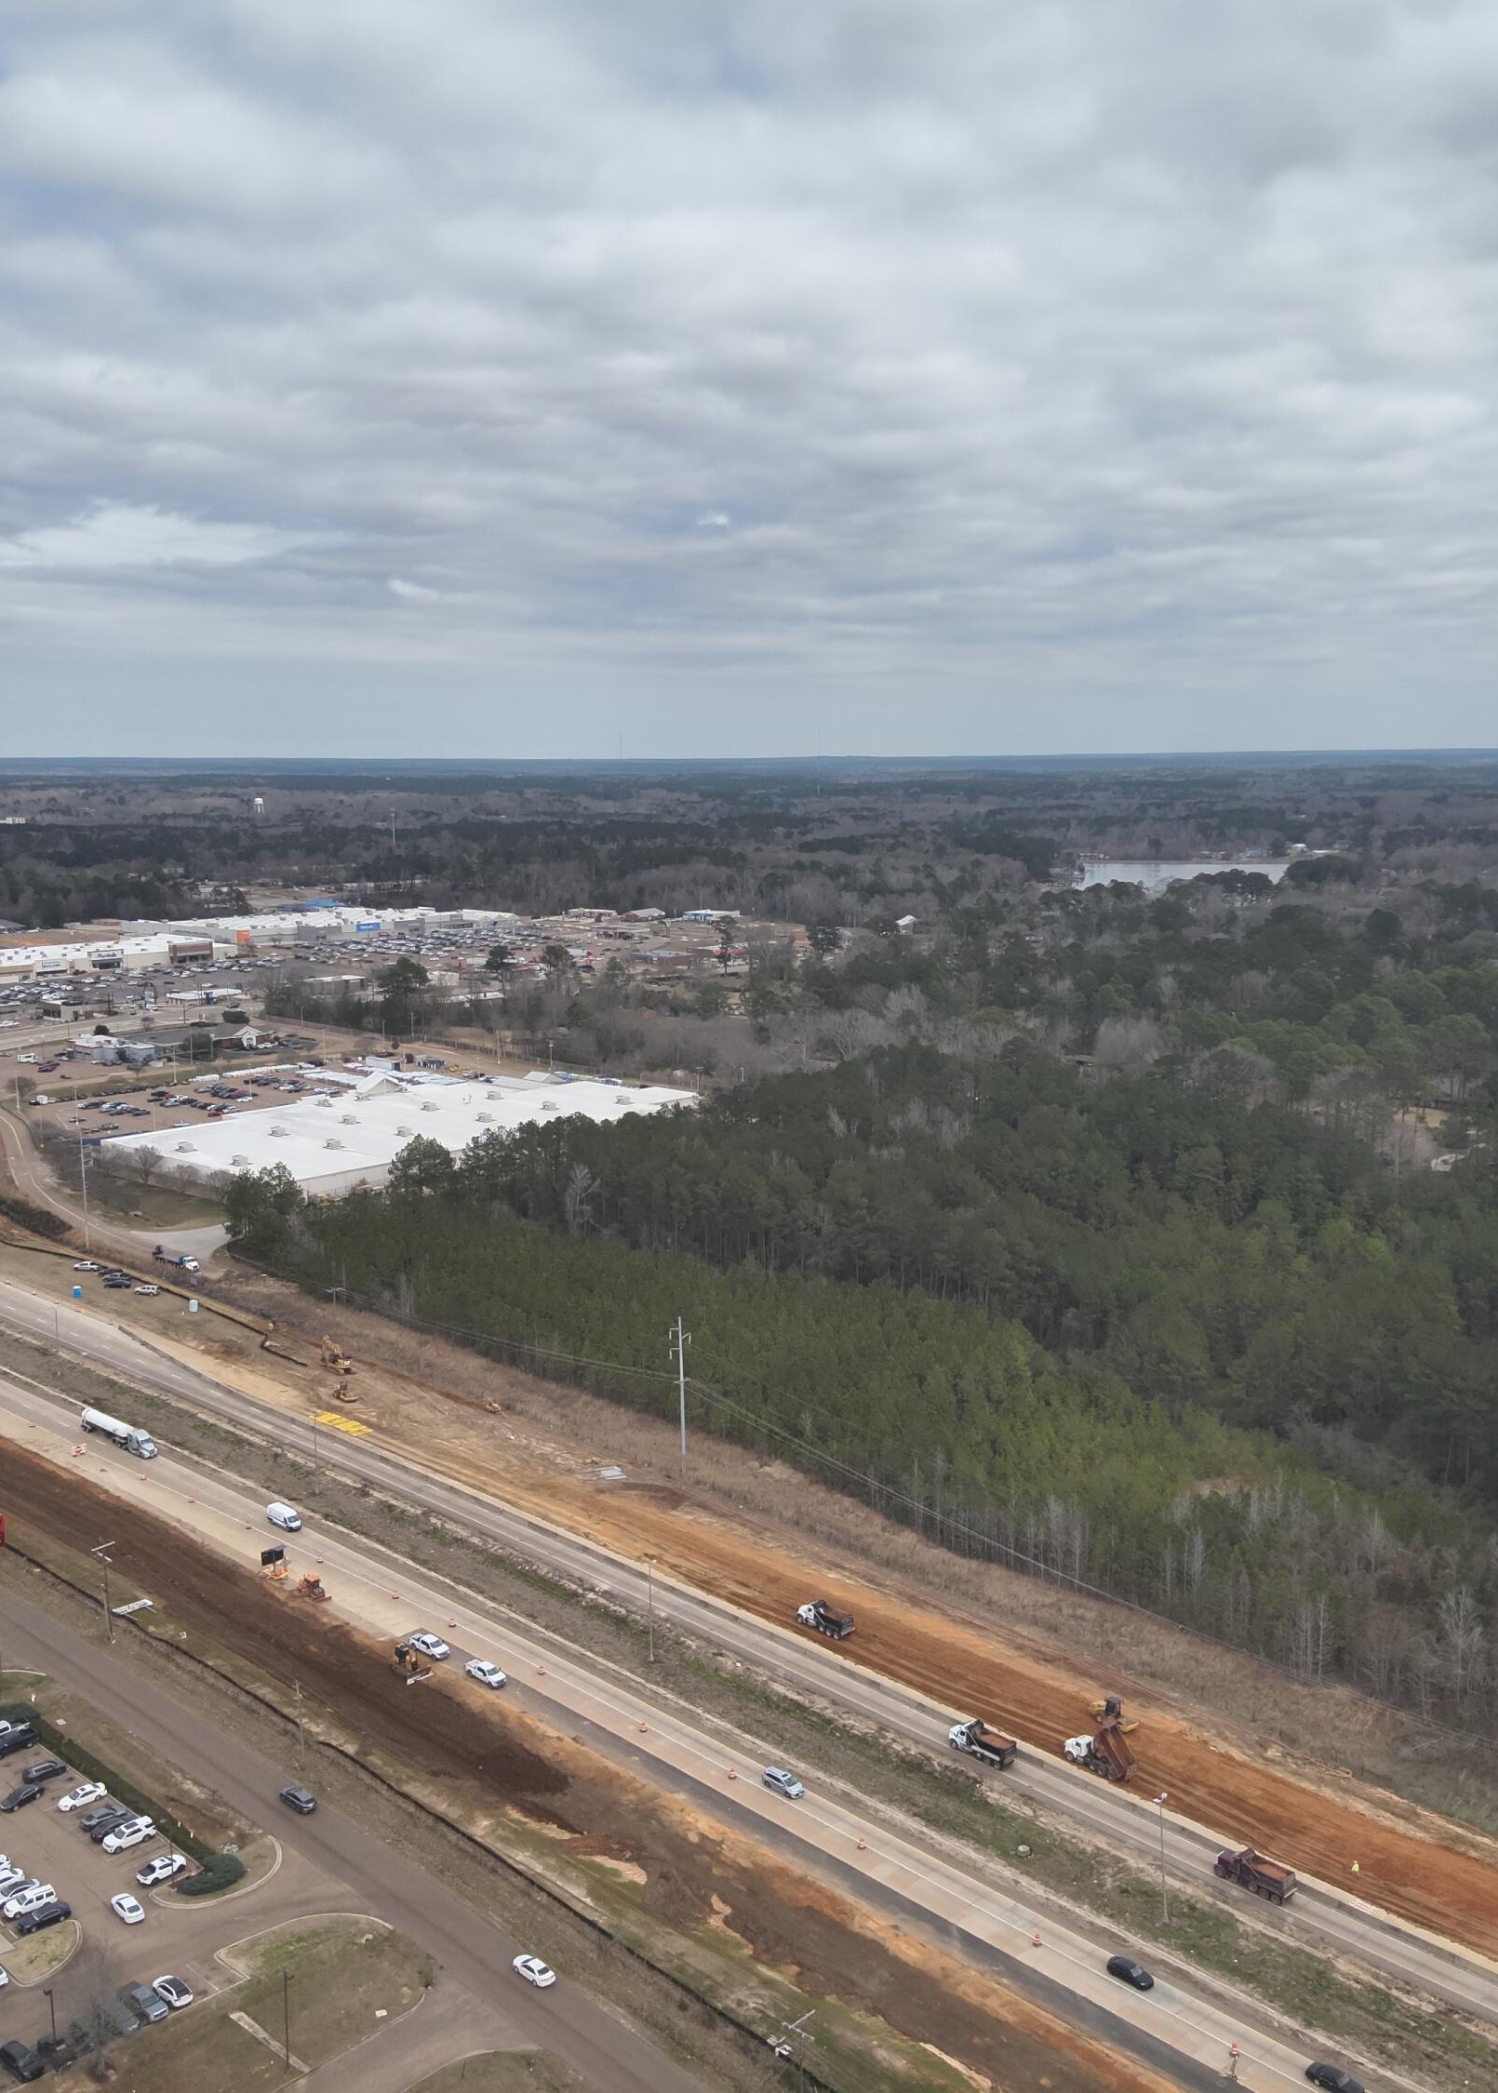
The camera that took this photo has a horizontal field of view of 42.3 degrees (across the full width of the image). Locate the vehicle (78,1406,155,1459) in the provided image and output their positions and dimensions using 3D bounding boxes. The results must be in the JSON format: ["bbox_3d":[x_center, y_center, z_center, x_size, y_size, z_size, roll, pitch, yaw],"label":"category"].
[{"bbox_3d":[-94.554,58.184,290.813,2.600,3.600,19.044,-9,12,-44],"label":"vehicle"}]

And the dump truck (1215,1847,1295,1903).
[{"bbox_3d":[52.418,85.595,200.416,2.600,3.300,8.119,-8,12,-43],"label":"dump truck"}]

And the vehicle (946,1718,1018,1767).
[{"bbox_3d":[26.841,79.886,222.004,2.600,3.300,8.295,-8,12,-43],"label":"vehicle"}]

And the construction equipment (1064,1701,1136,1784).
[{"bbox_3d":[39.937,79.163,219.991,2.700,6.200,8.033,-8,12,-41],"label":"construction equipment"}]

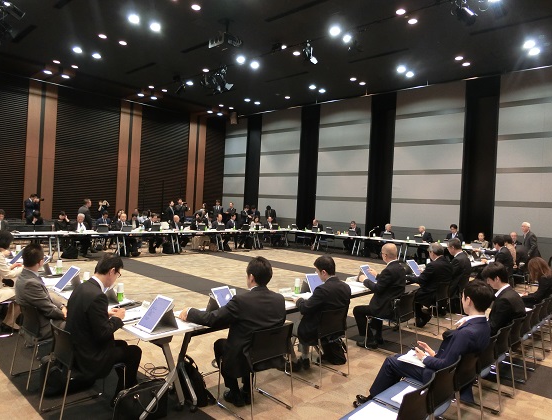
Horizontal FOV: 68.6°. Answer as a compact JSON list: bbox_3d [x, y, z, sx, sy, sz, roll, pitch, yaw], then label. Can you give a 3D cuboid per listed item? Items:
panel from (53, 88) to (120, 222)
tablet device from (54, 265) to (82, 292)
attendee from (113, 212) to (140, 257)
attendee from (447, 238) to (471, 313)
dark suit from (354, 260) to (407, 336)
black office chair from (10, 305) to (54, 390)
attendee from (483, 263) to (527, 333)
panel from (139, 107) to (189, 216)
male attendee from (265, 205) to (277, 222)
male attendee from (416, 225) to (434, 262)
[{"bbox_3d":[-7.907,-2.154,16.998,0.120,5.397,2.617,4,1,43],"label":"panel"},{"bbox_3d":[-2.362,0.774,4.571,0.230,0.305,0.015,4,-40,45],"label":"tablet device"},{"bbox_3d":[-4.579,0.740,12.184,0.780,1.240,0.550,3,1,42],"label":"attendee"},{"bbox_3d":[3.106,1.173,7.114,0.740,1.310,0.520,4,1,43],"label":"attendee"},{"bbox_3d":[1.380,1.143,5.228,0.630,1.030,0.520,4,1,43],"label":"dark suit"},{"bbox_3d":[-2.187,1.229,3.904,0.480,0.740,0.530,4,1,43],"label":"black office chair"},{"bbox_3d":[2.161,1.167,4.278,0.800,1.250,0.500,3,1,42],"label":"attendee"},{"bbox_3d":[-5.443,-2.112,19.681,0.120,5.104,2.715,4,1,43],"label":"panel"},{"bbox_3d":[-0.261,0.669,18.211,0.520,1.650,0.420,3,1,30],"label":"male attendee"},{"bbox_3d":[5.152,1.188,13.997,0.780,1.250,0.550,2,1,-34],"label":"male attendee"}]

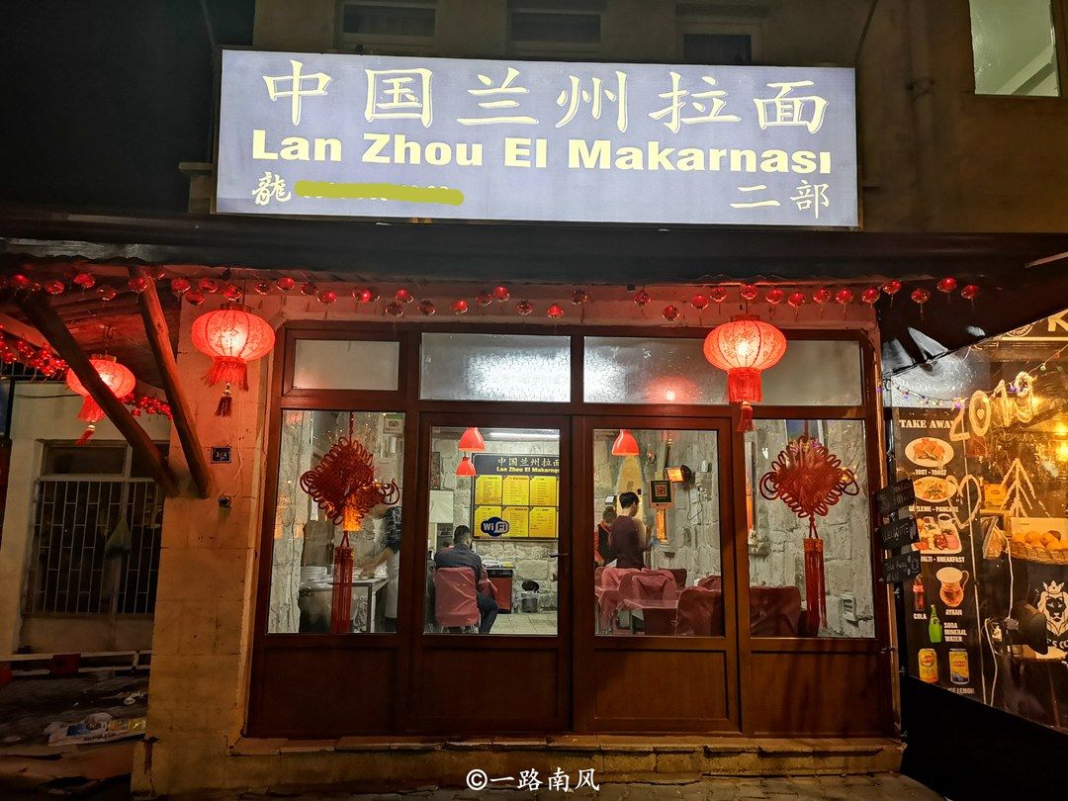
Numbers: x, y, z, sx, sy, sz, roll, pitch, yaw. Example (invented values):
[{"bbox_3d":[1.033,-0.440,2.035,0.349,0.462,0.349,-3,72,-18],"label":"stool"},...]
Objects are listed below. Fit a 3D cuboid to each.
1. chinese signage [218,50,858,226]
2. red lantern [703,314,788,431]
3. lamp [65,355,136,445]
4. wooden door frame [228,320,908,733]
[{"bbox_3d":[0.055,-1.680,5.464,4.123,1.070,0.170,1,-4,-2],"label":"chinese signage"},{"bbox_3d":[1.238,-0.163,4.857,0.475,0.684,0.475,1,-10,-2],"label":"red lantern"},{"bbox_3d":[-3.296,-0.013,6.322,0.475,0.683,0.475,1,-10,-2],"label":"lamp"},{"bbox_3d":[0.259,0.822,5.585,4.116,2.701,0.100,1,-10,-2],"label":"wooden door frame"}]

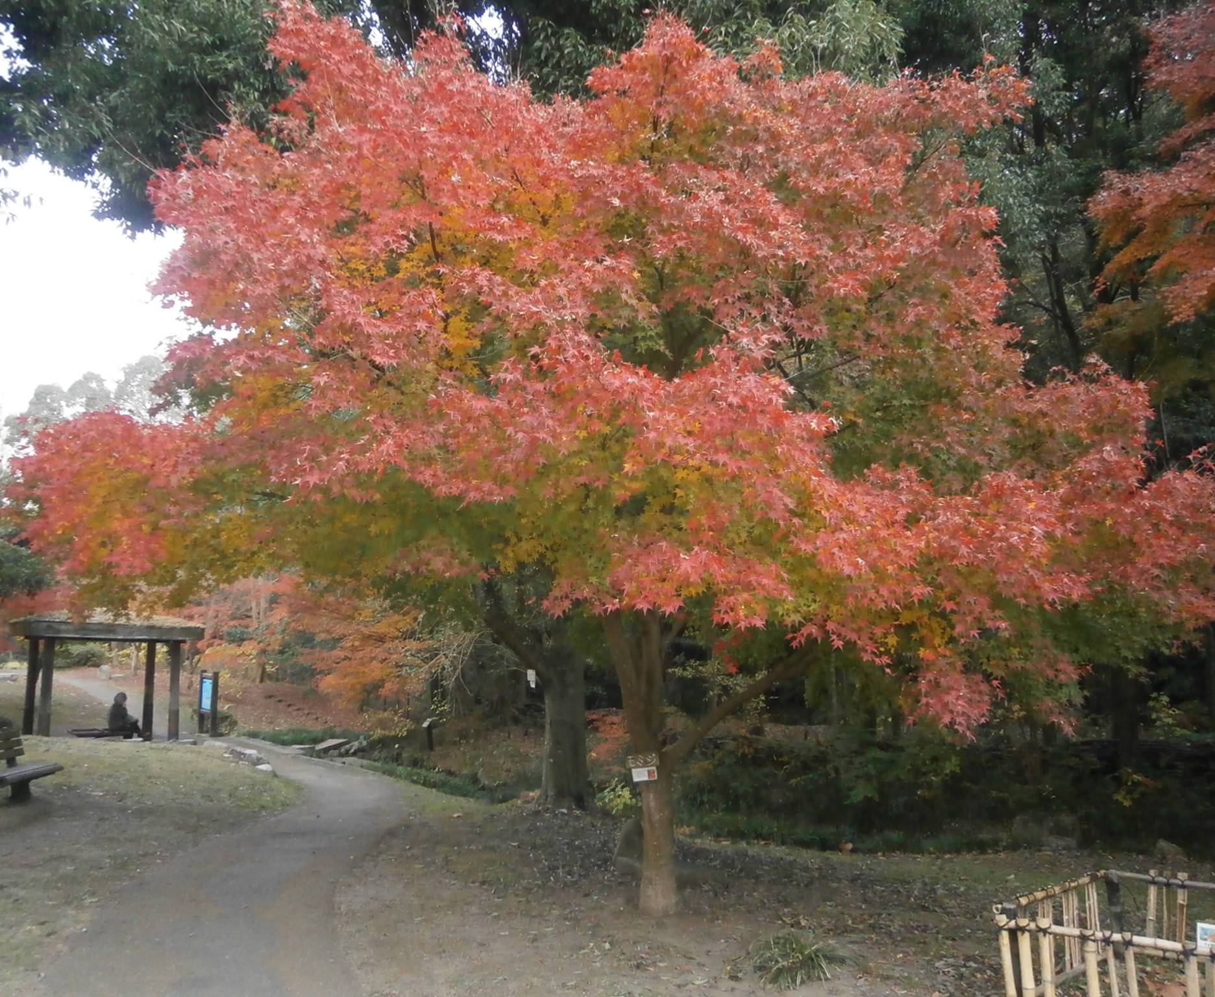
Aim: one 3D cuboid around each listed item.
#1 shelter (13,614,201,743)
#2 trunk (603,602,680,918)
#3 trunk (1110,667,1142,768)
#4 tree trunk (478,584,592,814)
[{"bbox_3d":[-11.950,4.240,23.800,3.500,2.850,3.100,7,-11,-37],"label":"shelter"},{"bbox_3d":[0.197,1.548,6.000,0.422,1.739,0.320,-1,-9,3],"label":"trunk"},{"bbox_3d":[7.167,2.996,13.800,0.360,1.400,0.360,-5,-10,27],"label":"trunk"},{"bbox_3d":[-0.752,2.052,10.500,1.145,2.272,0.600,0,-9,-2],"label":"tree trunk"}]

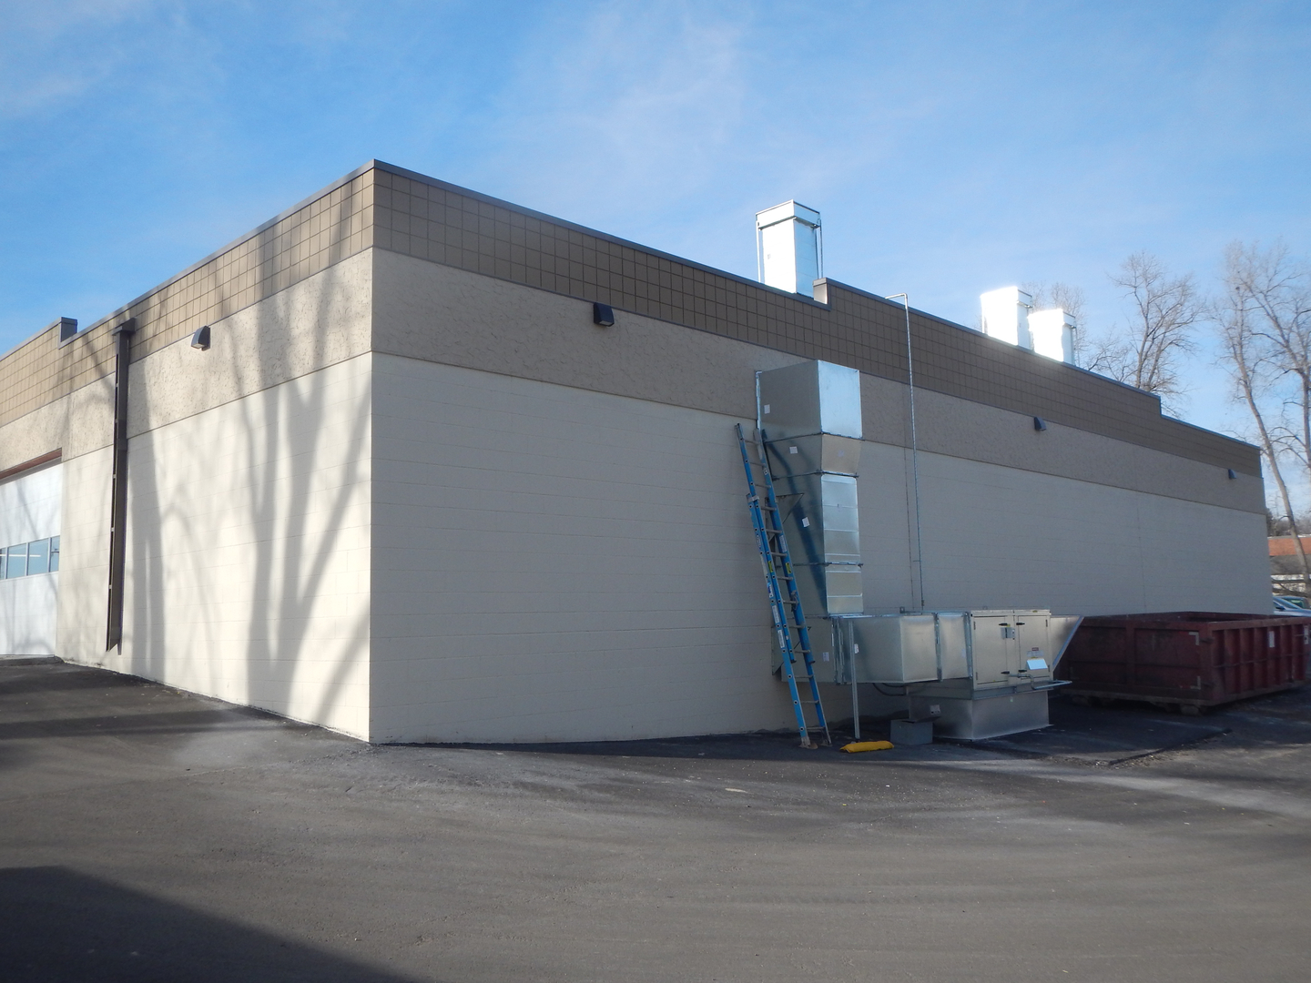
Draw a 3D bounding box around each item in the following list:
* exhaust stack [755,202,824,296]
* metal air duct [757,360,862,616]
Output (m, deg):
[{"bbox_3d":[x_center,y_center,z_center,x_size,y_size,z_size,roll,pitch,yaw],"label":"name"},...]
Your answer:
[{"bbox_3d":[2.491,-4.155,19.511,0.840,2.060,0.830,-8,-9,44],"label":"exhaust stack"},{"bbox_3d":[2.048,0.007,13.672,0.935,3.160,0.950,-8,-9,44],"label":"metal air duct"}]

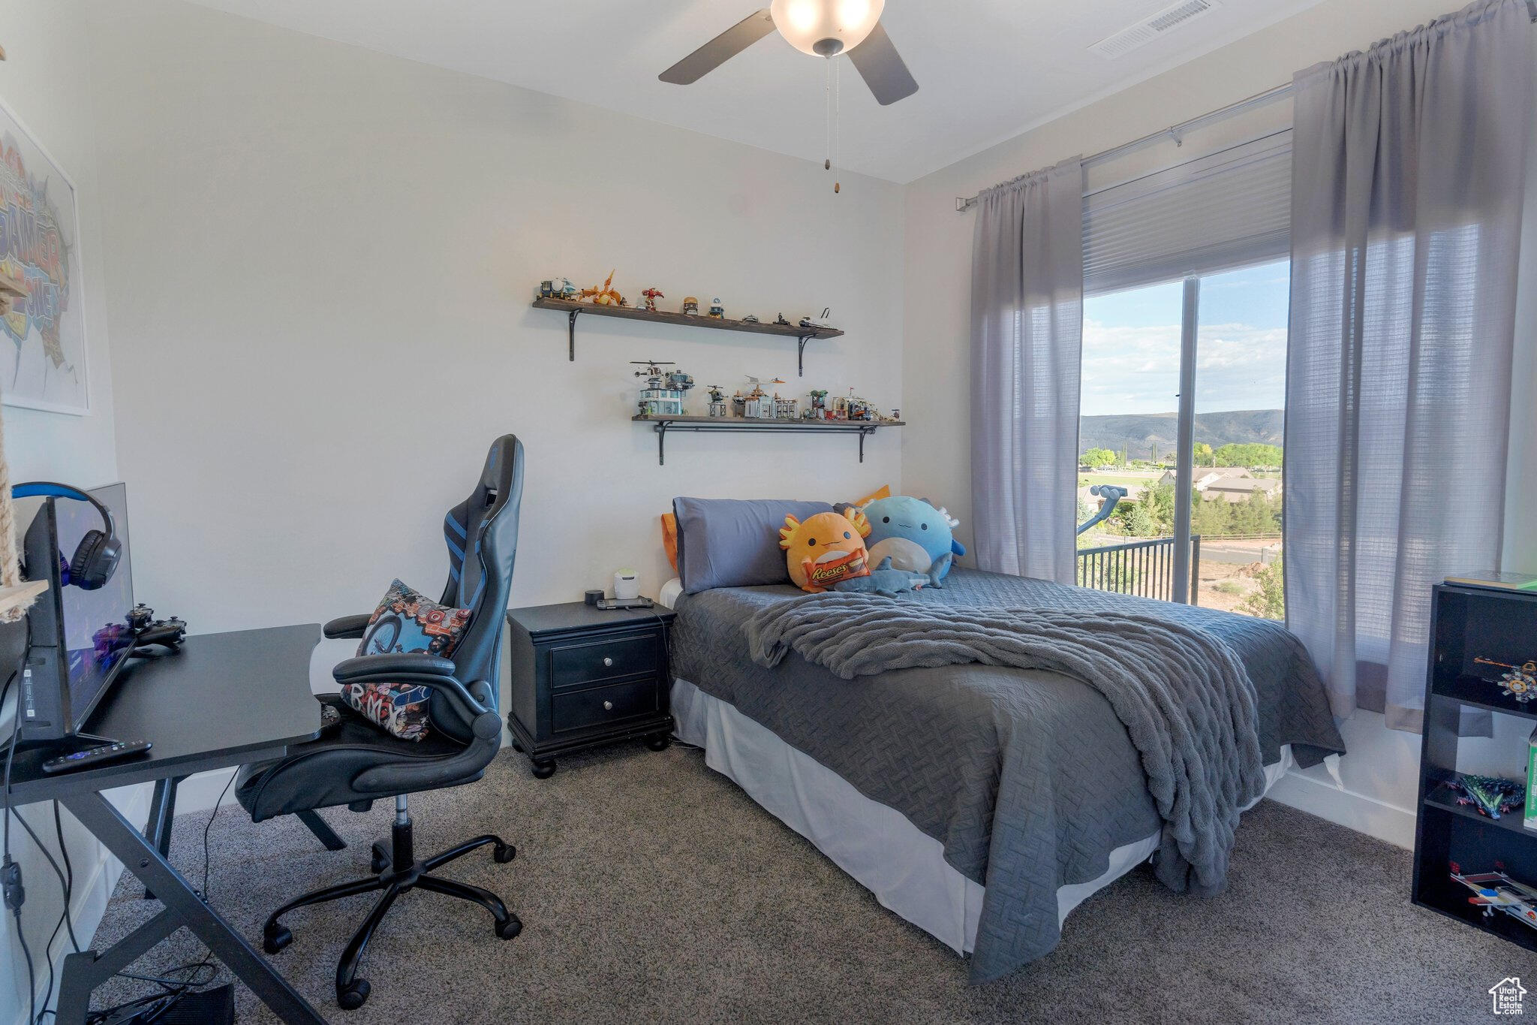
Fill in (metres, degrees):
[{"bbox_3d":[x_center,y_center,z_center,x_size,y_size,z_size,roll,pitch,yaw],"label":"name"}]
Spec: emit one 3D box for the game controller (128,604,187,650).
[{"bbox_3d":[-1.770,0.328,1.984,0.120,0.115,0.145,-3,6,-32],"label":"game controller"}]

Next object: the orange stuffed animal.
[{"bbox_3d":[0.258,0.174,3.084,0.390,0.360,0.270,-7,-4,-1],"label":"orange stuffed animal"}]

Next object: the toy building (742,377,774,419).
[{"bbox_3d":[-0.061,-0.580,3.450,0.140,0.205,0.100,-3,6,-32],"label":"toy building"}]

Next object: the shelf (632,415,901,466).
[{"bbox_3d":[0.068,-0.358,3.470,1.530,0.225,0.190,-3,5,-33],"label":"shelf"}]

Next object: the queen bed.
[{"bbox_3d":[0.650,0.716,2.911,1.570,0.675,2.030,-3,6,-35],"label":"queen bed"}]

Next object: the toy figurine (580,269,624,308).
[{"bbox_3d":[-0.739,-0.988,2.991,0.175,0.145,0.100,-2,5,-20],"label":"toy figurine"}]

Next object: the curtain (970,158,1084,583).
[{"bbox_3d":[1.230,-0.508,3.351,0.100,2.180,0.590,-3,6,-32],"label":"curtain"}]

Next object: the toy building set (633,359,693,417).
[{"bbox_3d":[-0.479,-0.564,3.096,0.240,0.260,0.150,-2,5,-23],"label":"toy building set"}]

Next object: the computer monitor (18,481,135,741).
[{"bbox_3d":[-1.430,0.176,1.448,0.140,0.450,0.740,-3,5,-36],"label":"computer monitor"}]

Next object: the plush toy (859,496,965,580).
[{"bbox_3d":[0.695,0.130,3.366,0.470,0.415,0.330,11,-2,11],"label":"plush toy"}]

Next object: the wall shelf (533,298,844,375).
[{"bbox_3d":[-0.290,-0.789,3.206,1.535,0.225,0.190,-3,5,-33],"label":"wall shelf"}]

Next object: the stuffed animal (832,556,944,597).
[{"bbox_3d":[0.551,0.270,3.102,0.450,0.150,0.190,-1,5,-17],"label":"stuffed animal"}]

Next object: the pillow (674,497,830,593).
[{"bbox_3d":[-0.063,0.144,3.271,0.800,0.420,0.190,-3,-13,-32],"label":"pillow"}]

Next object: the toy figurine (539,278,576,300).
[{"bbox_3d":[-0.895,-0.947,2.896,0.140,0.080,0.070,-3,6,-32],"label":"toy figurine"}]

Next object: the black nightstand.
[{"bbox_3d":[-0.773,0.745,3.019,0.635,0.600,0.400,-3,6,-32],"label":"black nightstand"}]

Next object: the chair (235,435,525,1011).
[{"bbox_3d":[-0.990,0.451,1.814,0.680,1.315,0.670,-3,5,-33],"label":"chair"}]

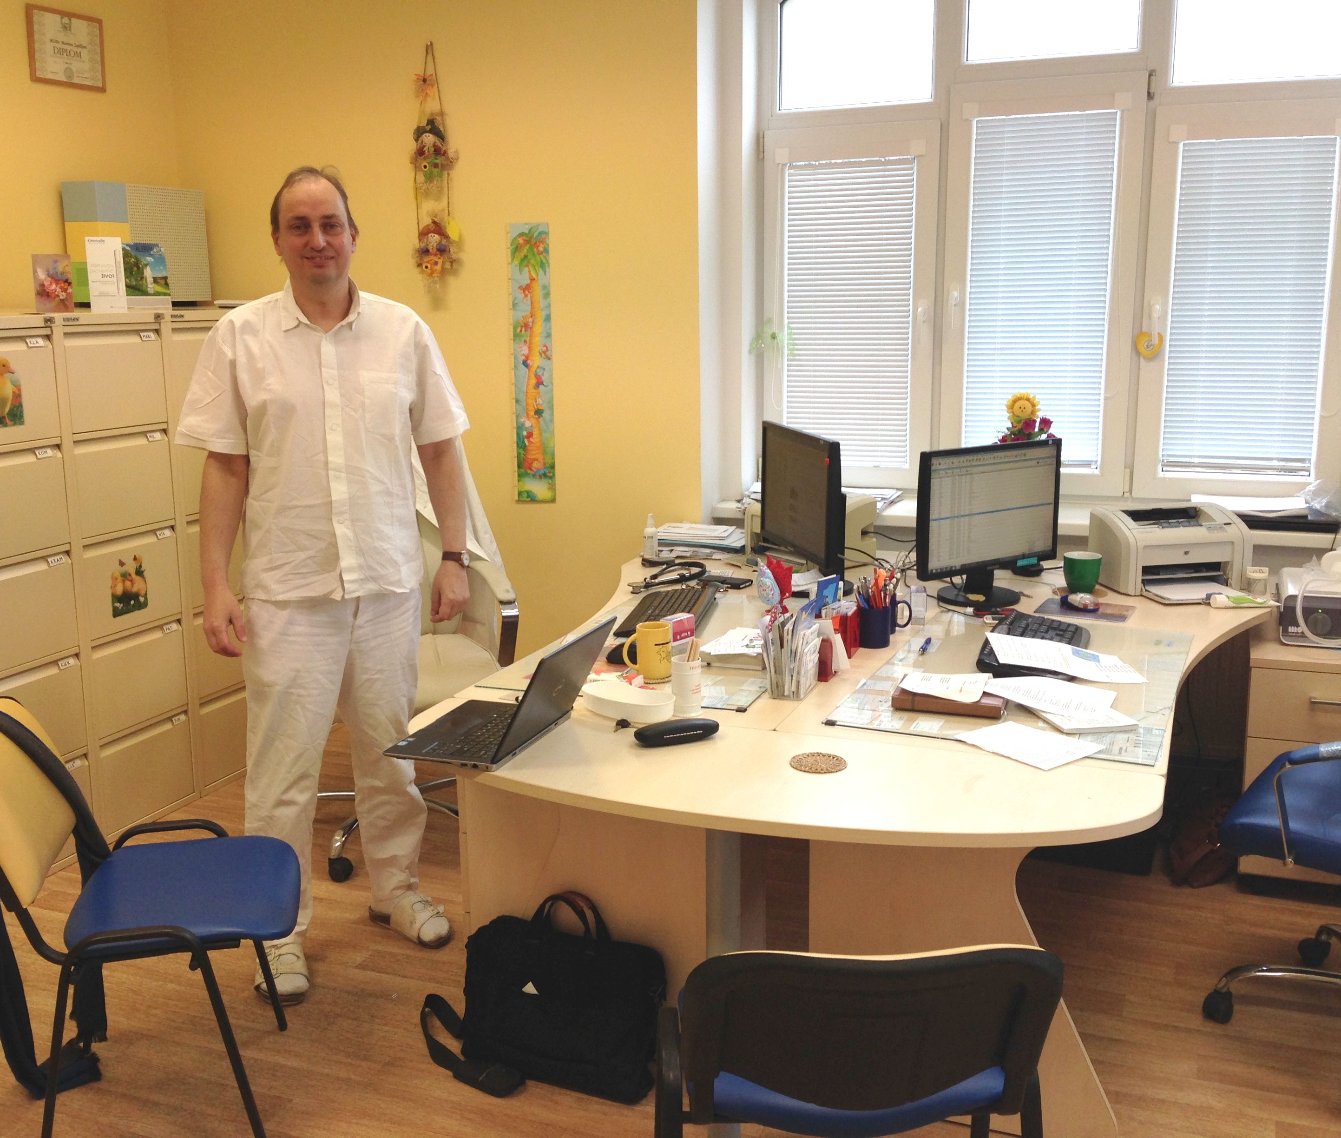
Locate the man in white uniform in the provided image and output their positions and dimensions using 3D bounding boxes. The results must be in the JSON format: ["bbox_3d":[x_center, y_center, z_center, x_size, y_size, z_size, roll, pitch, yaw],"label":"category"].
[{"bbox_3d":[-0.783,0.025,3.331,0.650,1.820,0.420,-3,11,-14],"label":"man in white uniform"}]

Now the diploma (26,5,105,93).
[{"bbox_3d":[-1.954,-1.691,4.711,0.020,0.233,0.335,3,12,20],"label":"diploma"}]

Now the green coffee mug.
[{"bbox_3d":[1.129,0.006,3.943,0.105,0.105,0.110,-1,11,0],"label":"green coffee mug"}]

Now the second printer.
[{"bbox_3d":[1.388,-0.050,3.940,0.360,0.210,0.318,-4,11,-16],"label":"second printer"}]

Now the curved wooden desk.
[{"bbox_3d":[0.448,0.546,3.413,1.840,0.741,2.260,3,12,20],"label":"curved wooden desk"}]

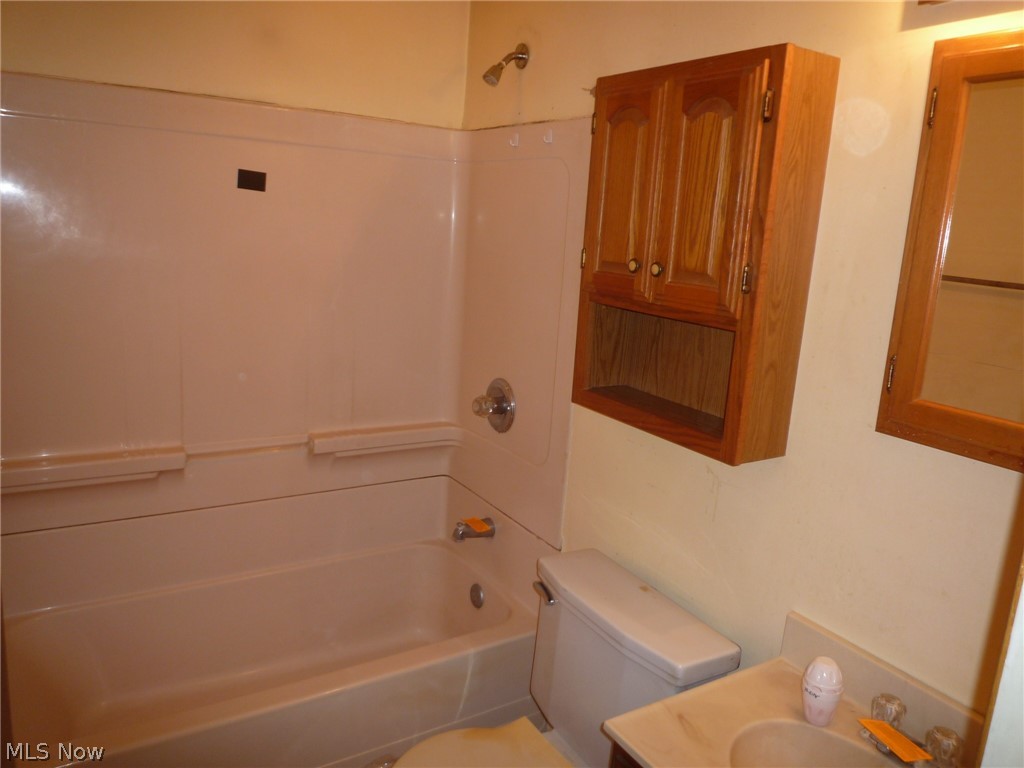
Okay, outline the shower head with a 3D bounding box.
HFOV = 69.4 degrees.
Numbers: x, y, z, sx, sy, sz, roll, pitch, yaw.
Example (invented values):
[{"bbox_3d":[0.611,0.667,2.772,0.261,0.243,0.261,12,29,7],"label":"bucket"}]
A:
[{"bbox_3d":[-0.029,-0.981,2.269,0.138,0.142,0.076,-4,14,-31],"label":"shower head"}]

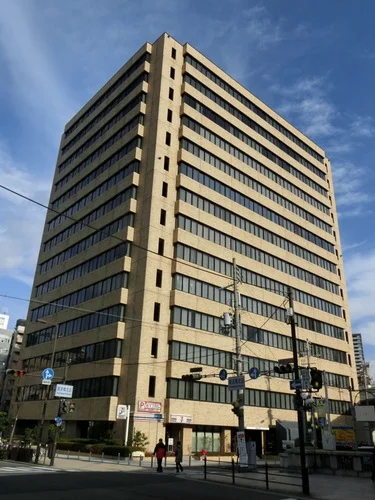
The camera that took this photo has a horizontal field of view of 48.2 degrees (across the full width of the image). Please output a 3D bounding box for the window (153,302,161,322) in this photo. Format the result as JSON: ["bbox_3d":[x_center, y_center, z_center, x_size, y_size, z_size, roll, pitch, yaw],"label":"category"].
[{"bbox_3d":[-2.978,6.153,41.027,0.720,1.860,0.200,21,-30,-37],"label":"window"}]

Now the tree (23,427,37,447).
[{"bbox_3d":[-17.984,21.283,47.924,1.400,2.100,1.400,21,-30,-37],"label":"tree"}]

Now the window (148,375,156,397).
[{"bbox_3d":[-3.188,12.483,38.238,0.700,1.840,0.200,21,-30,-37],"label":"window"}]

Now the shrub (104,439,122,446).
[{"bbox_3d":[-6.812,17.658,37.887,1.000,1.050,2.200,21,-30,-37],"label":"shrub"}]

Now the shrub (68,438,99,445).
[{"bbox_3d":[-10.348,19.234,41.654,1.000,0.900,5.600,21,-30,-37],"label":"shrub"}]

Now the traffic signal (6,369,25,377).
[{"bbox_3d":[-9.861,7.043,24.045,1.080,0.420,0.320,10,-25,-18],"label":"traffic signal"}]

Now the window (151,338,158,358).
[{"bbox_3d":[-3.349,9.994,42.602,0.716,1.960,0.200,21,-30,-37],"label":"window"}]

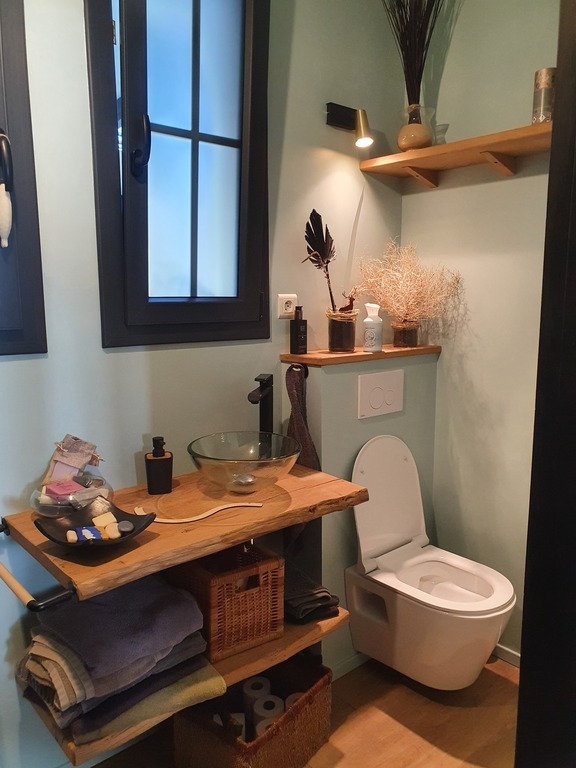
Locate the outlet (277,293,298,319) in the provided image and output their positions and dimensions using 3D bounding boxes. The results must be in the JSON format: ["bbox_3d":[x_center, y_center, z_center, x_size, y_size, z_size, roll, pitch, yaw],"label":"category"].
[{"bbox_3d":[-0.001,-0.267,1.986,0.080,0.081,0.012,-8,11,-41],"label":"outlet"}]

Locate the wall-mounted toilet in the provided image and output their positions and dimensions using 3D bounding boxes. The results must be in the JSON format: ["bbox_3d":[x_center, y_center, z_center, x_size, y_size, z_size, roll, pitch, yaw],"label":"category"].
[{"bbox_3d":[0.517,0.616,1.992,0.366,0.812,0.529,-8,12,-40],"label":"wall-mounted toilet"}]

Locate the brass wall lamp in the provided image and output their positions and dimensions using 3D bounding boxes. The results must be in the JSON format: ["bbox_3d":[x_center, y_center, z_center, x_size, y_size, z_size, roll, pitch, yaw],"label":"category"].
[{"bbox_3d":[0.234,-0.926,2.061,0.175,0.141,0.100,-8,12,-40],"label":"brass wall lamp"}]

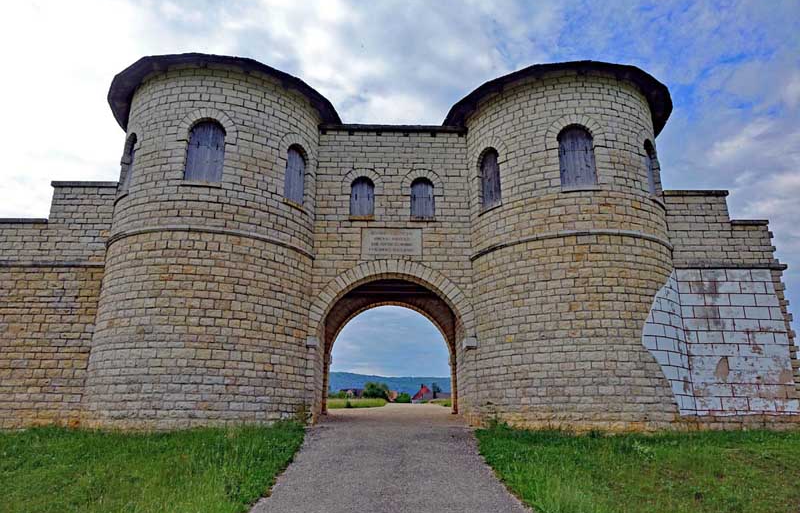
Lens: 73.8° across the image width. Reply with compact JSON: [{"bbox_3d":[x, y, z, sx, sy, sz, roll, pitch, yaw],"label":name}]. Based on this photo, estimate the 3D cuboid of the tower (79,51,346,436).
[{"bbox_3d":[-4.804,-0.015,14.235,6.056,8.870,6.056,0,-18,0],"label":"tower"}]

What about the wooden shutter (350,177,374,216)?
[{"bbox_3d":[-0.979,-1.548,14.258,0.610,1.143,0.280,0,-18,0],"label":"wooden shutter"}]

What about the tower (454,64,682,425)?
[{"bbox_3d":[4.396,0.043,14.350,6.056,8.870,6.056,0,-18,0],"label":"tower"}]

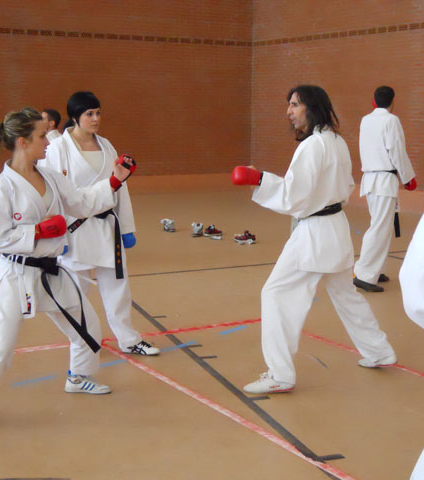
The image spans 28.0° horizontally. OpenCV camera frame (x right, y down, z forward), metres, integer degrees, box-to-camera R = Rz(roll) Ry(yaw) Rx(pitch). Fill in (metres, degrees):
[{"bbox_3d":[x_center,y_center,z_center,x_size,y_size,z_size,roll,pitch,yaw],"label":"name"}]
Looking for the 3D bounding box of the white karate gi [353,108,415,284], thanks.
[{"bbox_3d":[1.602,-0.412,7.845,0.454,1.582,0.464,-7,12,-42],"label":"white karate gi"}]

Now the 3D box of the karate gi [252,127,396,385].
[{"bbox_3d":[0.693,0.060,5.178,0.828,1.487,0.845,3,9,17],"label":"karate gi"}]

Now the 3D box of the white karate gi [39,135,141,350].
[{"bbox_3d":[-0.817,-0.020,5.689,0.530,1.437,0.600,-6,11,-36],"label":"white karate gi"}]

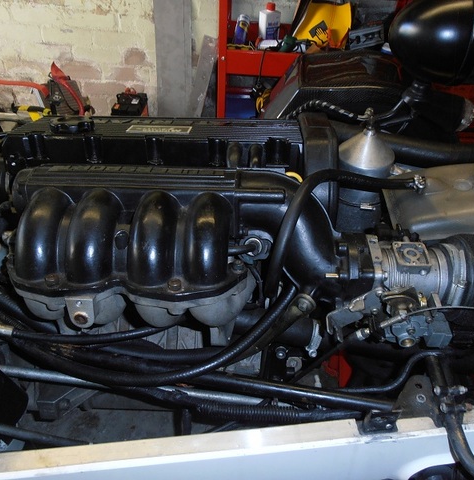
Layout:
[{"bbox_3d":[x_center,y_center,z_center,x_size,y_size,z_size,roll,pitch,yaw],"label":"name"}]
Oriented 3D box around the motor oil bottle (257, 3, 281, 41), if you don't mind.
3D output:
[{"bbox_3d":[0.143,-0.944,1.930,0.078,0.172,0.052,-16,39,-27],"label":"motor oil bottle"}]

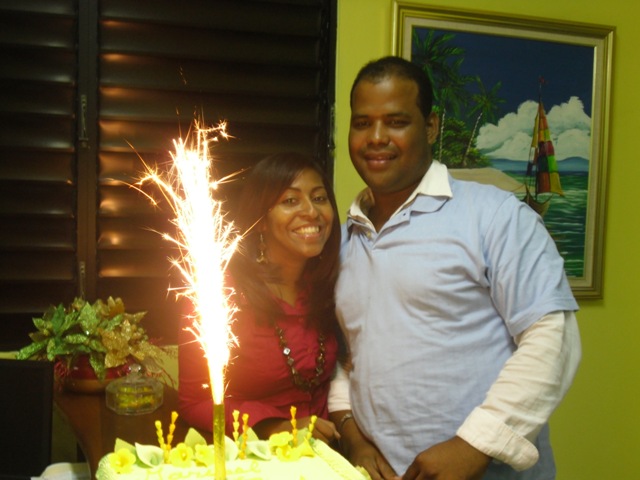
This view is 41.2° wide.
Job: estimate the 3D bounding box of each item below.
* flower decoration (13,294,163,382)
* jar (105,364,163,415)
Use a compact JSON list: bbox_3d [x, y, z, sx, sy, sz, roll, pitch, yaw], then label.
[{"bbox_3d":[-0.576,0.263,2.150,0.375,0.235,0.310,0,2,-17],"label":"flower decoration"},{"bbox_3d":[-0.428,0.336,1.950,0.130,0.100,0.130,0,2,-12],"label":"jar"}]

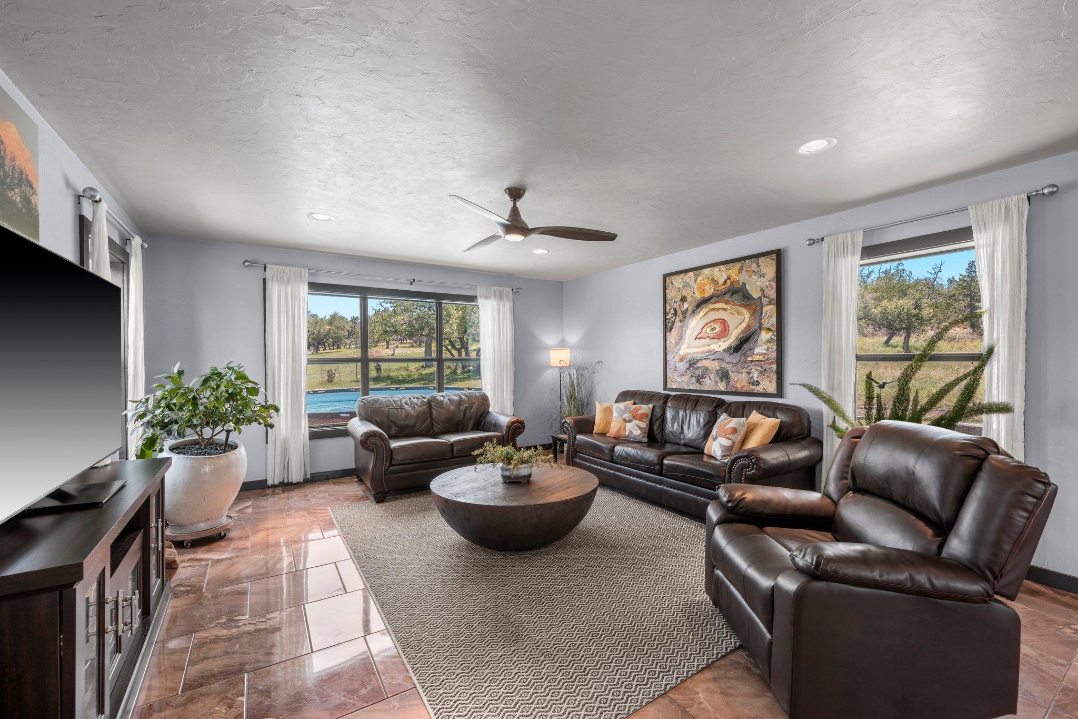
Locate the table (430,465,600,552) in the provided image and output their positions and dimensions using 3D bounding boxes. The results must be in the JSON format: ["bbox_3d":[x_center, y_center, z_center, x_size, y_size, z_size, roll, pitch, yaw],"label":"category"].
[{"bbox_3d":[-0.163,1.085,3.022,1.140,0.440,1.140,0,0,0],"label":"table"}]

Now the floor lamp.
[{"bbox_3d":[0.302,0.572,5.880,0.290,1.476,0.290,0,0,0],"label":"floor lamp"}]

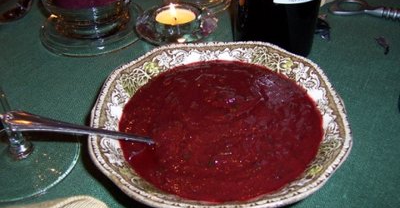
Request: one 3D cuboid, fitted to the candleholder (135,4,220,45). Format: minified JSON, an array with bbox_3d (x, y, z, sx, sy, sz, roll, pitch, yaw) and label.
[{"bbox_3d":[-0.023,-0.078,0.392,0.081,0.028,0.081,-3,40,0],"label":"candleholder"}]

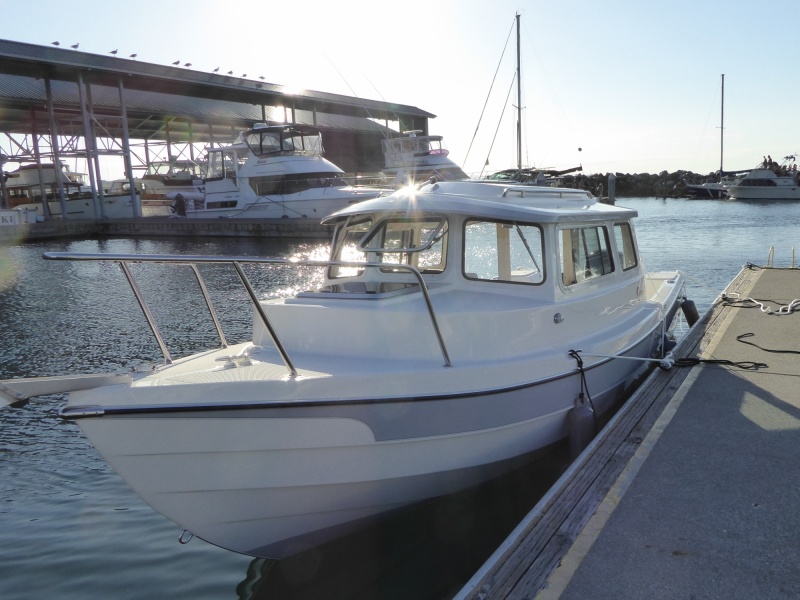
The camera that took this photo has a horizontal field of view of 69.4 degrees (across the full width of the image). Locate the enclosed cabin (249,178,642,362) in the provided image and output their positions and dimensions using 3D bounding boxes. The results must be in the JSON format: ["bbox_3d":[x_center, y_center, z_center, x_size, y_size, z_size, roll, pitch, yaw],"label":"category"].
[{"bbox_3d":[0.408,-0.354,4.737,2.147,1.320,3.792,4,12,35],"label":"enclosed cabin"}]

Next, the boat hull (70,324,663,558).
[{"bbox_3d":[0.576,0.600,5.068,2.413,1.478,6.501,4,12,35],"label":"boat hull"}]

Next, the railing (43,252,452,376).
[{"bbox_3d":[-0.915,0.087,2.926,1.852,0.808,1.517,4,12,35],"label":"railing"}]

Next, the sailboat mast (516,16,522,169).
[{"bbox_3d":[8.676,-14.763,42.026,0.200,11.326,0.200,-3,11,0],"label":"sailboat mast"}]

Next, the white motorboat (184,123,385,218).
[{"bbox_3d":[-6.133,-6.598,31.500,11.600,5.800,4.000,0,11,10],"label":"white motorboat"}]

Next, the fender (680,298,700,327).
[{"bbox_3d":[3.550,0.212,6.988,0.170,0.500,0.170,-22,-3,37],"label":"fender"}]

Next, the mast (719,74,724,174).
[{"bbox_3d":[33.976,-18.179,61.016,0.200,10.722,0.200,-4,11,0],"label":"mast"}]

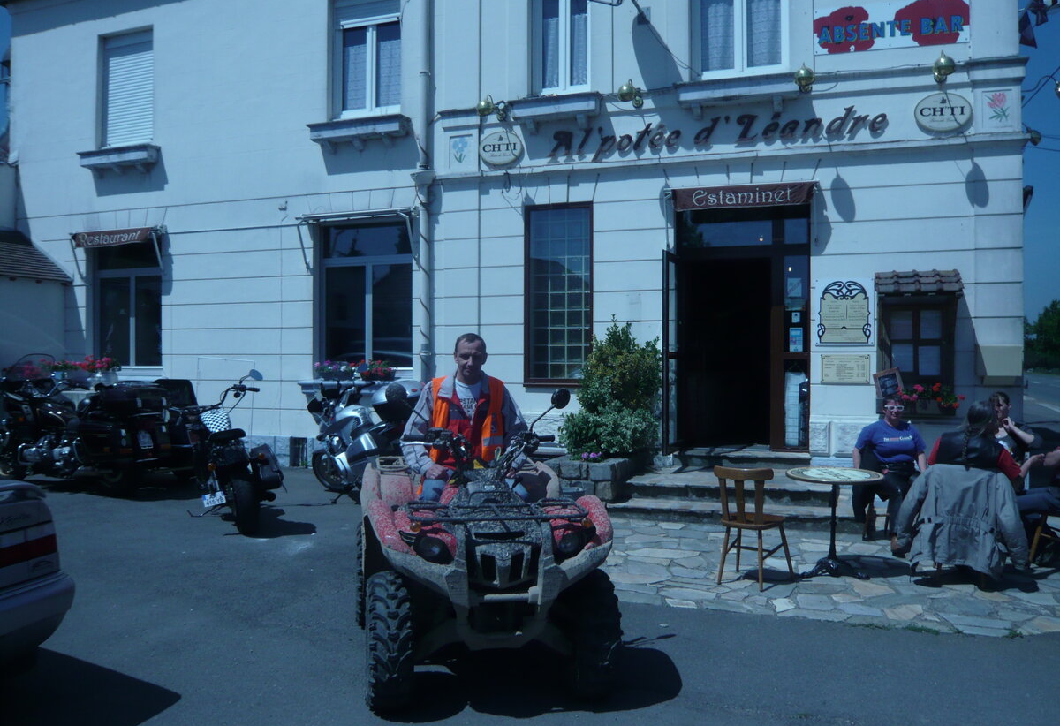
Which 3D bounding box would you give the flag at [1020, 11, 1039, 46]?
[{"bbox_3d":[5.758,-3.861,9.900,0.240,0.430,0.080,0,0,23],"label":"flag"}]

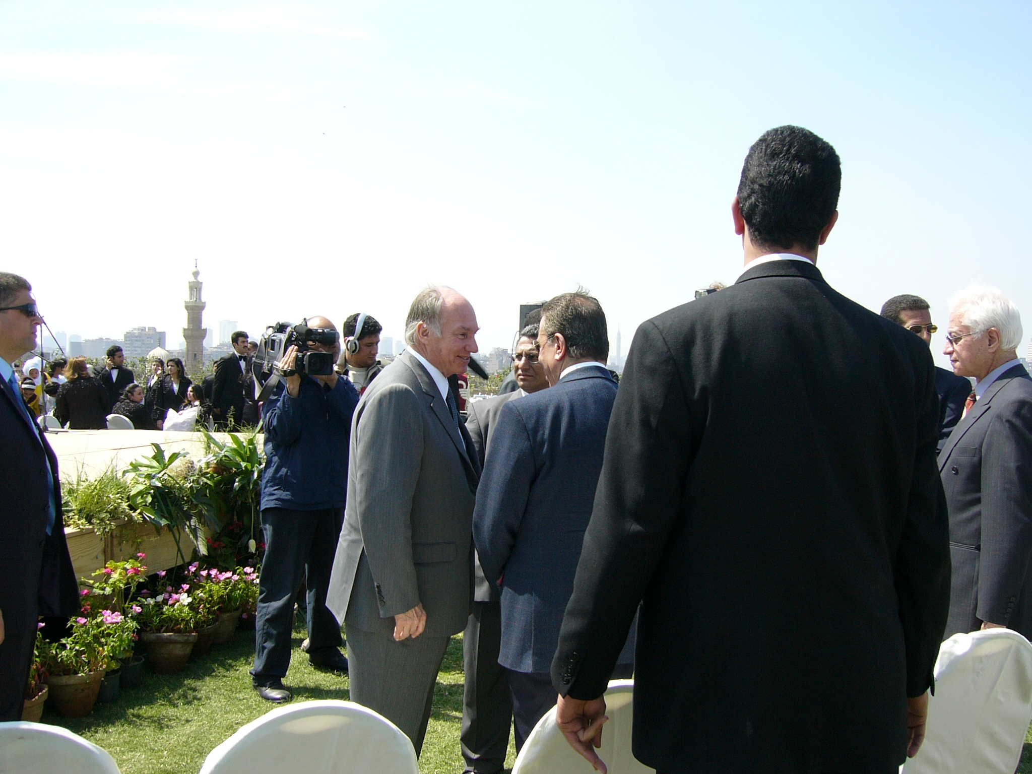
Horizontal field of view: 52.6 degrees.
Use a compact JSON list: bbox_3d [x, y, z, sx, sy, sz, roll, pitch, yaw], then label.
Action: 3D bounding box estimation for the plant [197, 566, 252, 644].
[{"bbox_3d":[-1.579,1.179,5.620,0.300,0.375,0.300,0,2,-18],"label":"plant"}]

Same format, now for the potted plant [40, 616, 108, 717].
[{"bbox_3d":[-1.920,1.209,4.530,0.285,0.365,0.285,0,2,-18],"label":"potted plant"}]

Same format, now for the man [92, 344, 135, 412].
[{"bbox_3d":[-4.700,0.370,12.300,0.550,1.730,0.360,0,1,-14],"label":"man"}]

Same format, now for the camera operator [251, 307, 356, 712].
[{"bbox_3d":[-0.970,0.530,4.820,0.540,1.700,0.470,0,2,-37],"label":"camera operator"}]

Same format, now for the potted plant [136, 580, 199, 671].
[{"bbox_3d":[-1.690,1.150,5.060,0.300,0.430,0.300,1,1,0],"label":"potted plant"}]

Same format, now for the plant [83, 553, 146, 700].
[{"bbox_3d":[-1.849,1.095,4.800,0.300,0.580,0.300,0,2,-18],"label":"plant"}]

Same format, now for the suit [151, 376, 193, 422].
[{"bbox_3d":[-4.218,0.190,12.800,0.500,0.700,0.290,1,2,7],"label":"suit"}]

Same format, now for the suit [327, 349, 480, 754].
[{"bbox_3d":[-0.318,0.672,2.950,0.440,1.520,0.520,1,2,6],"label":"suit"}]

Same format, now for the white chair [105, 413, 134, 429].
[{"bbox_3d":[-4.520,0.760,12.000,0.430,0.930,0.500,1,1,6],"label":"white chair"}]

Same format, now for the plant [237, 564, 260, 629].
[{"bbox_3d":[-1.490,1.180,5.900,0.290,0.350,0.290,1,1,0],"label":"plant"}]

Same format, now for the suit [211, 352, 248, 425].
[{"bbox_3d":[-3.140,0.340,11.400,0.320,1.420,0.480,1,1,31],"label":"suit"}]

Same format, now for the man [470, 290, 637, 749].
[{"bbox_3d":[0.150,0.600,2.620,0.540,1.680,0.360,0,1,-23],"label":"man"}]

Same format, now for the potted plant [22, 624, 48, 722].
[{"bbox_3d":[-2.099,1.207,4.400,0.280,0.370,0.280,0,2,-18],"label":"potted plant"}]

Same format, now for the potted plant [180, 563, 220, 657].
[{"bbox_3d":[-1.652,1.156,5.420,0.290,0.430,0.290,0,2,-18],"label":"potted plant"}]

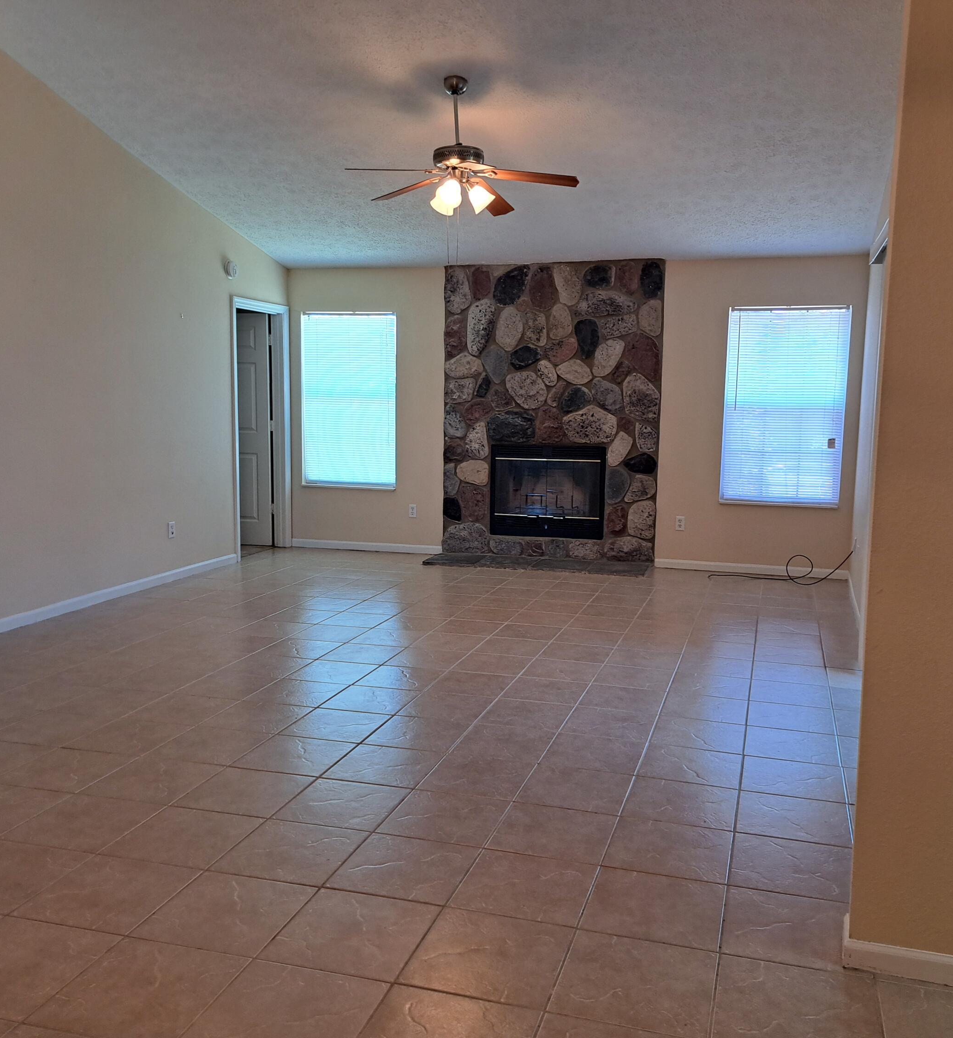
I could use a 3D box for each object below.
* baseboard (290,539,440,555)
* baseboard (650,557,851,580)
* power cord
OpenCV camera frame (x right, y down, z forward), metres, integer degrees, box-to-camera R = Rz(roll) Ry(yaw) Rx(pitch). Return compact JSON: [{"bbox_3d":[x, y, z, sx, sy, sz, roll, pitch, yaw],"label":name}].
[{"bbox_3d":[-0.987,0.251,8.443,1.430,0.072,0.016,3,7,17],"label":"baseboard"},{"bbox_3d":[2.131,0.396,7.487,1.440,0.072,0.016,3,7,17],"label":"baseboard"},{"bbox_3d":[2.256,0.336,7.167,1.020,0.260,0.330,3,7,17],"label":"power cord"}]

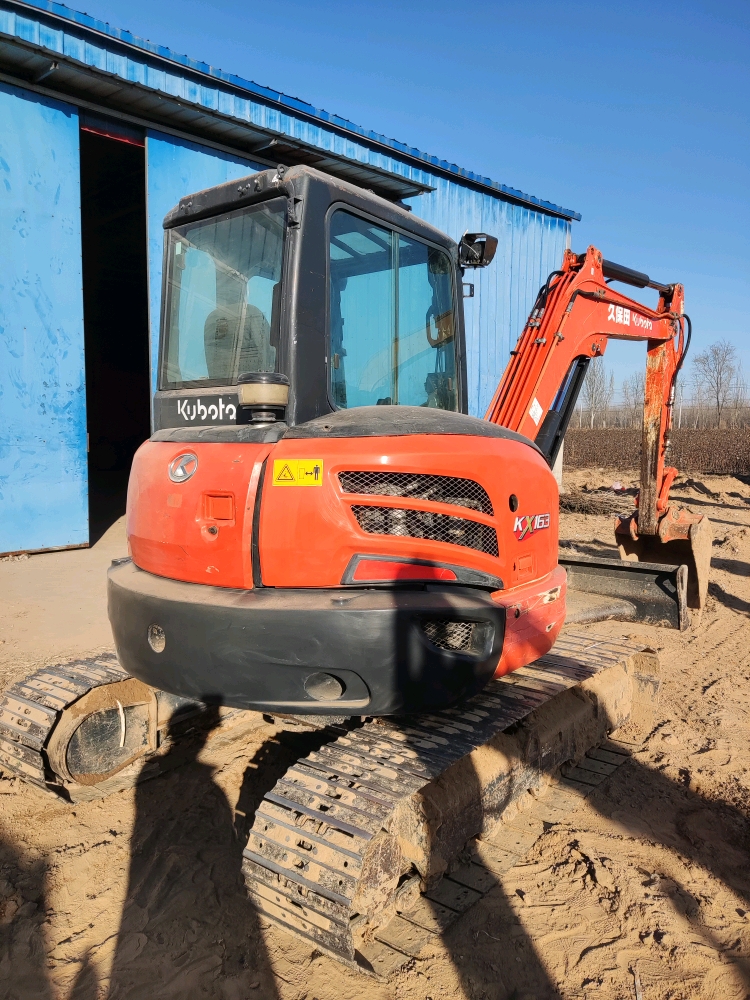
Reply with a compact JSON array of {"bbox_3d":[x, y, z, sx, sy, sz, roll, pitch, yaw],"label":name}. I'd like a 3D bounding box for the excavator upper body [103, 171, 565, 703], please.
[{"bbox_3d":[-0.140,-0.345,3.284,1.850,1.950,1.950,4,6,38],"label":"excavator upper body"}]

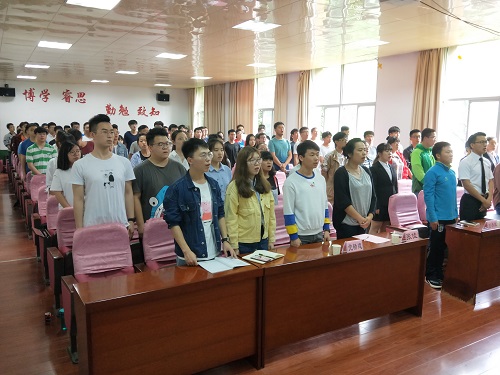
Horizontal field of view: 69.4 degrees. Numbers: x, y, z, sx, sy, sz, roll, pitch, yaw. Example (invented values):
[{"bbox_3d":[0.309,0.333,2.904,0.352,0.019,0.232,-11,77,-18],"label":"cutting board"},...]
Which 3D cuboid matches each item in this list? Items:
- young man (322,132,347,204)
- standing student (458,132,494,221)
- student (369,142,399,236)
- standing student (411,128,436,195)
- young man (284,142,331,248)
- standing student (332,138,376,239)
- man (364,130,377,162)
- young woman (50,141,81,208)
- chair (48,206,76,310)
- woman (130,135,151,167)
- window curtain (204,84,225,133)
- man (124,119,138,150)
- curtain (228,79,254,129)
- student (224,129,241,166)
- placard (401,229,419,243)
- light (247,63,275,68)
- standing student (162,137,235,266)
[{"bbox_3d":[1.266,0.024,5.400,0.470,1.680,0.310,-7,12,-35],"label":"young man"},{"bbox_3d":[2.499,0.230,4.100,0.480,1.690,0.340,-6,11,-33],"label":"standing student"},{"bbox_3d":[1.756,0.180,4.936,0.440,1.570,0.290,-5,11,-30],"label":"student"},{"bbox_3d":[2.256,0.126,4.750,0.500,1.760,0.330,-7,12,-33],"label":"standing student"},{"bbox_3d":[0.541,0.396,3.430,0.520,1.700,0.340,-6,12,-30],"label":"young man"},{"bbox_3d":[1.037,0.319,3.741,0.480,1.640,0.350,-5,11,-30],"label":"standing student"},{"bbox_3d":[2.237,-0.213,6.850,0.450,1.690,0.290,-6,11,-33],"label":"man"},{"bbox_3d":[-1.812,0.323,3.750,0.440,1.600,0.300,-6,11,-33],"label":"young woman"},{"bbox_3d":[-1.635,0.692,3.596,0.600,0.930,0.600,-6,11,-32],"label":"chair"},{"bbox_3d":[-1.651,-0.025,5.750,0.420,1.620,0.280,-5,11,-27],"label":"woman"},{"bbox_3d":[-1.660,-3.013,15.705,0.200,2.800,1.730,-7,12,-35],"label":"window curtain"},{"bbox_3d":[-2.869,-0.766,8.951,0.480,1.760,0.300,-5,11,-30],"label":"man"},{"bbox_3d":[-0.338,-2.215,12.761,0.180,3.000,1.350,-8,12,-40],"label":"curtain"},{"bbox_3d":[-0.379,-0.377,7.644,0.480,1.680,0.300,-5,11,-30],"label":"student"},{"bbox_3d":[1.434,0.433,3.264,0.190,0.100,0.085,-5,11,-25],"label":"placard"},{"bbox_3d":[0.297,-3.446,10.200,0.600,0.050,0.600,-7,12,-34],"label":"light"},{"bbox_3d":[-0.408,0.473,2.920,0.580,1.730,0.460,-7,12,-33],"label":"standing student"}]

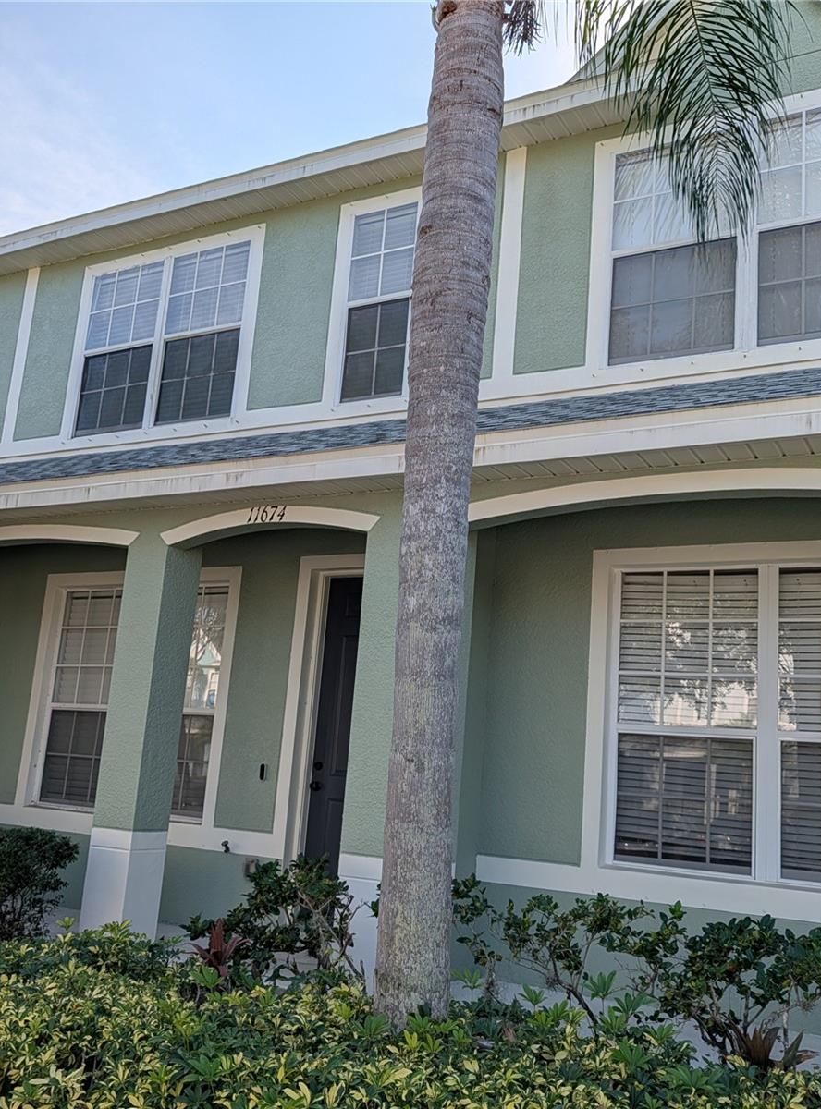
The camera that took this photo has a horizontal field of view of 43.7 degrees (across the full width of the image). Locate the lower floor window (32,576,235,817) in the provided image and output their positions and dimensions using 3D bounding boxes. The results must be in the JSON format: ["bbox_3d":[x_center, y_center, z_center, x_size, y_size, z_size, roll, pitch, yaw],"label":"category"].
[{"bbox_3d":[-2.241,1.142,8.168,1.840,1.799,0.110,-3,-15,29],"label":"lower floor window"}]

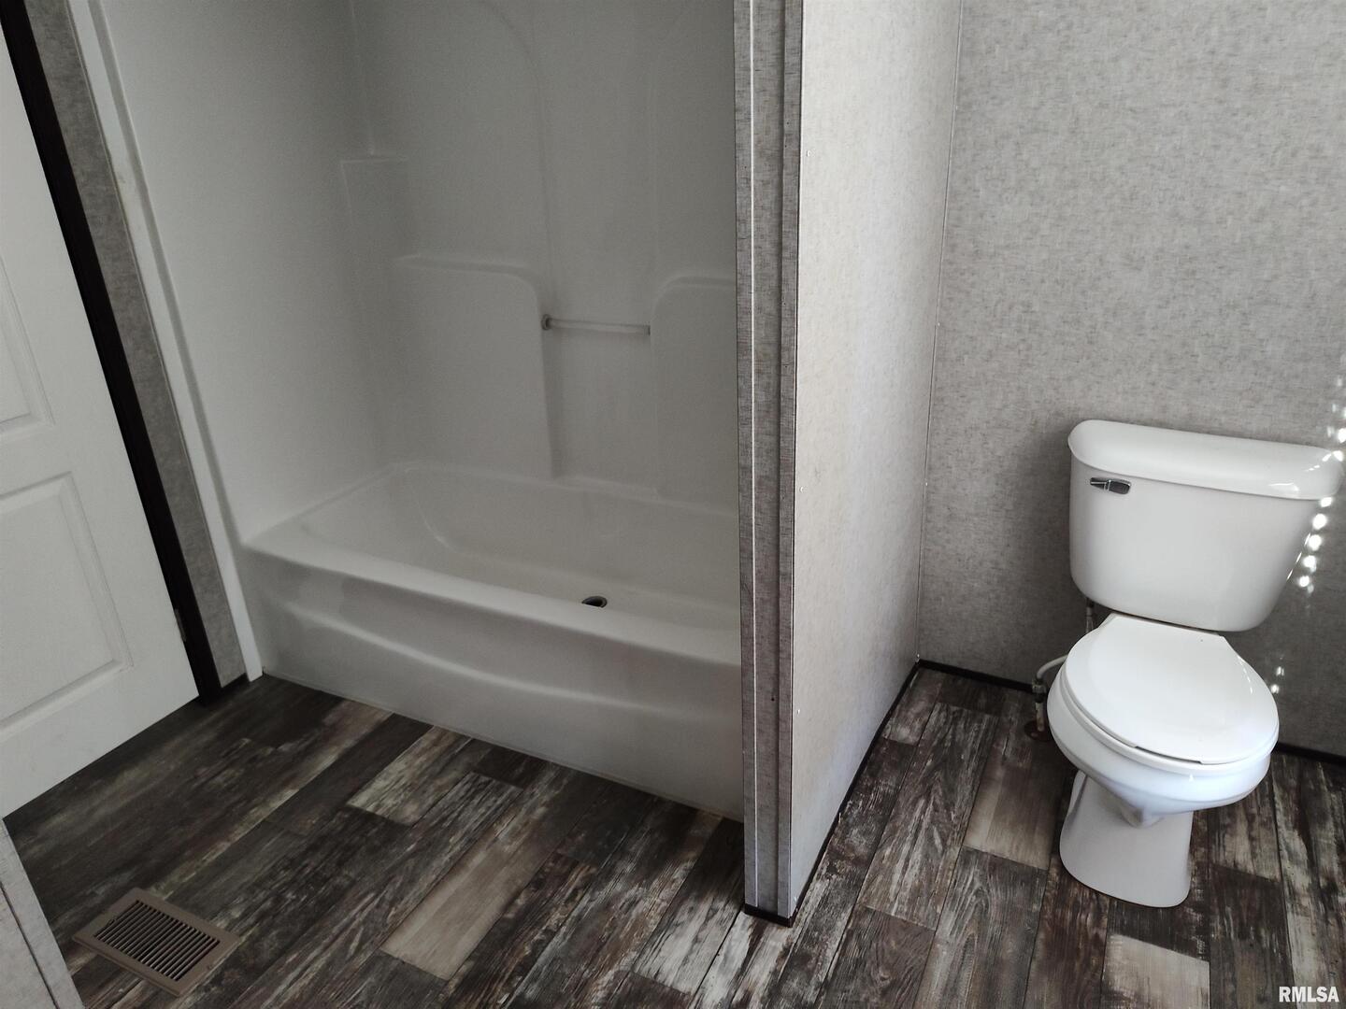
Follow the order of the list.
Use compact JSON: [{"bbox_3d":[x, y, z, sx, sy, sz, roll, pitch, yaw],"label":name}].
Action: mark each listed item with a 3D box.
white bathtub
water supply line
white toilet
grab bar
[{"bbox_3d":[-0.312,0.265,2.432,1.540,0.396,0.760,9,26,25],"label":"white bathtub"},{"bbox_3d":[0.905,0.378,2.081,0.115,0.370,0.097,9,26,25],"label":"water supply line"},{"bbox_3d":[0.967,0.314,1.748,0.479,0.745,0.688,9,26,25],"label":"white toilet"},{"bbox_3d":[-0.214,-0.488,2.451,0.342,0.043,0.042,9,26,25],"label":"grab bar"}]

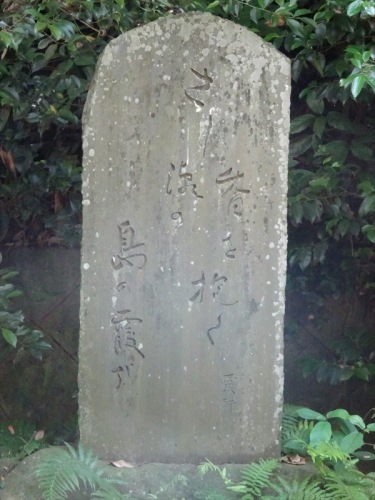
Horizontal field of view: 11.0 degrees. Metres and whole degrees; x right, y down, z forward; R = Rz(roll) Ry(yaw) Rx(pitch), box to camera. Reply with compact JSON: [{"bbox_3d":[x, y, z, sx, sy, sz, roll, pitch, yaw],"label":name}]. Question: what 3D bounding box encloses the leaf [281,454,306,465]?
[{"bbox_3d":[0.343,0.678,6.300,0.082,0.027,0.050,1,2,-3],"label":"leaf"}]

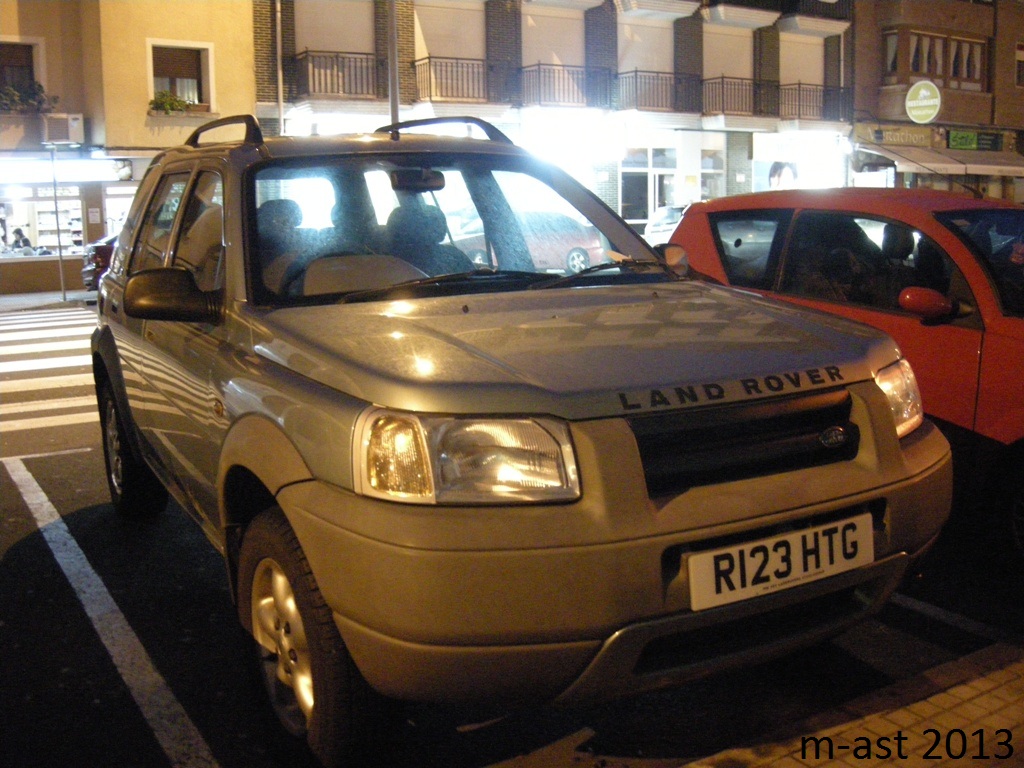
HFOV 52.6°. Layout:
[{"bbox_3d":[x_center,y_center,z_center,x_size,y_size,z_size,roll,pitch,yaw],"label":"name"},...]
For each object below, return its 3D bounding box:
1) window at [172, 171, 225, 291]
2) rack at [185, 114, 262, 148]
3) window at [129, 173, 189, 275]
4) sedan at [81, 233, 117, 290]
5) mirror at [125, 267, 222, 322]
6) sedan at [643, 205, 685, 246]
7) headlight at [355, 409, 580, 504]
[{"bbox_3d":[-0.921,-0.486,3.171,0.060,0.370,0.720,15,0,-31],"label":"window"},{"bbox_3d":[-1.093,-0.922,3.883,0.060,0.120,1.130,-7,11,-29],"label":"rack"},{"bbox_3d":[-1.325,-0.590,3.877,0.060,0.370,0.750,15,0,-31],"label":"window"},{"bbox_3d":[-5.426,-2.377,18.521,4.200,1.440,1.700,-7,11,-29],"label":"sedan"},{"bbox_3d":[-0.936,-0.257,2.843,0.220,0.150,0.190,-7,11,-29],"label":"mirror"},{"bbox_3d":[4.750,-3.503,24.100,4.300,1.440,1.750,-7,11,-29],"label":"sedan"},{"bbox_3d":[-0.081,0.147,2.011,0.400,0.175,0.220,-7,11,-29],"label":"headlight"}]

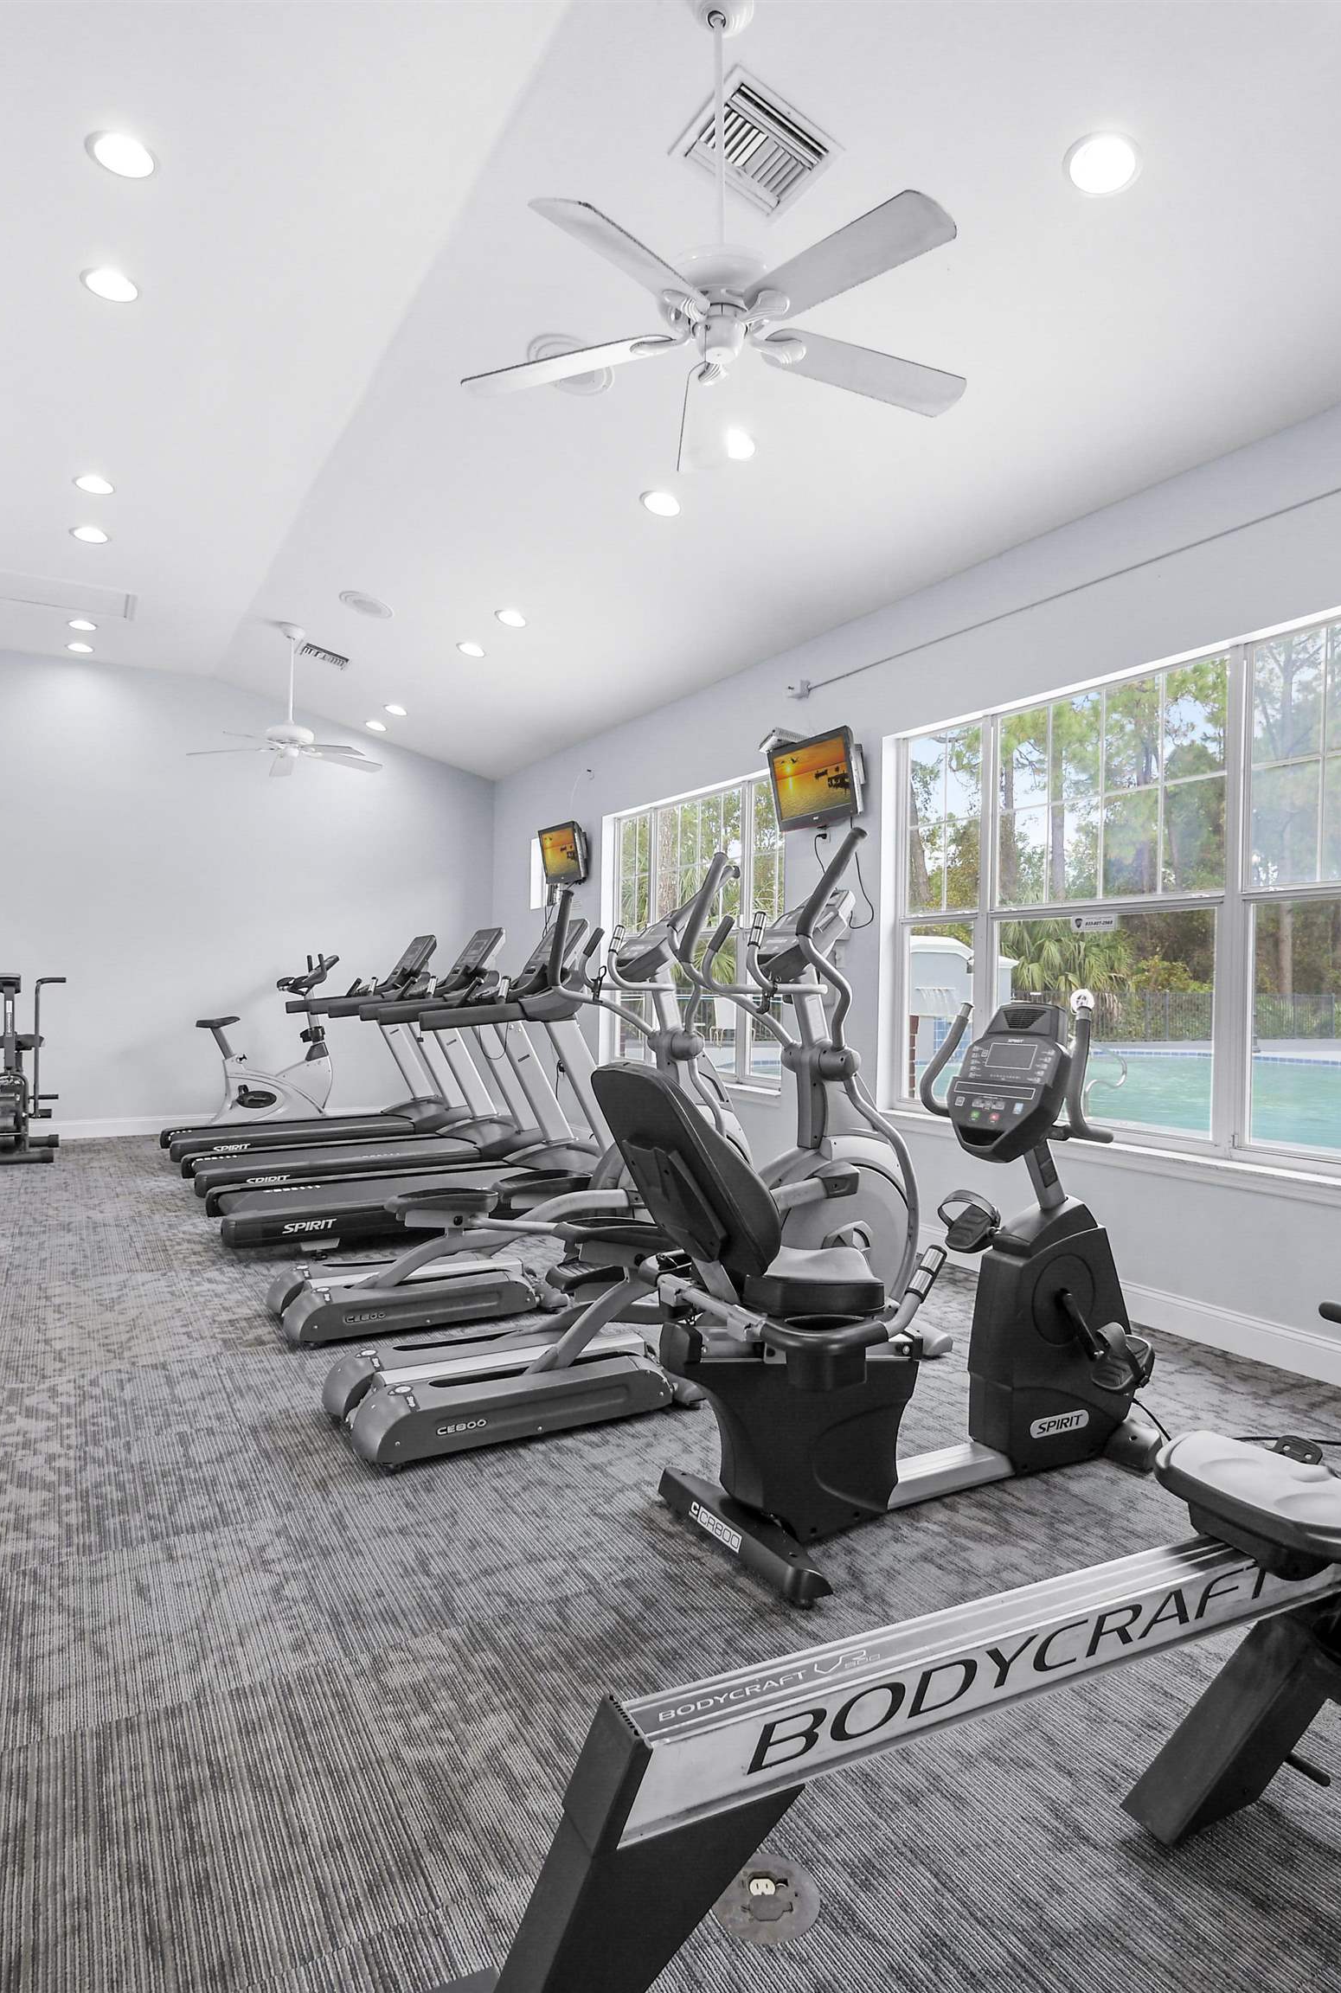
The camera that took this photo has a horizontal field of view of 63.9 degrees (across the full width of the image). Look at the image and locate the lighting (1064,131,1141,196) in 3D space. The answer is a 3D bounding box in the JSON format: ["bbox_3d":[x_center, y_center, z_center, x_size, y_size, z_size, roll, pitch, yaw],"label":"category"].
[{"bbox_3d":[1.127,-2.171,2.797,0.190,0.030,0.190,10,-5,1],"label":"lighting"}]

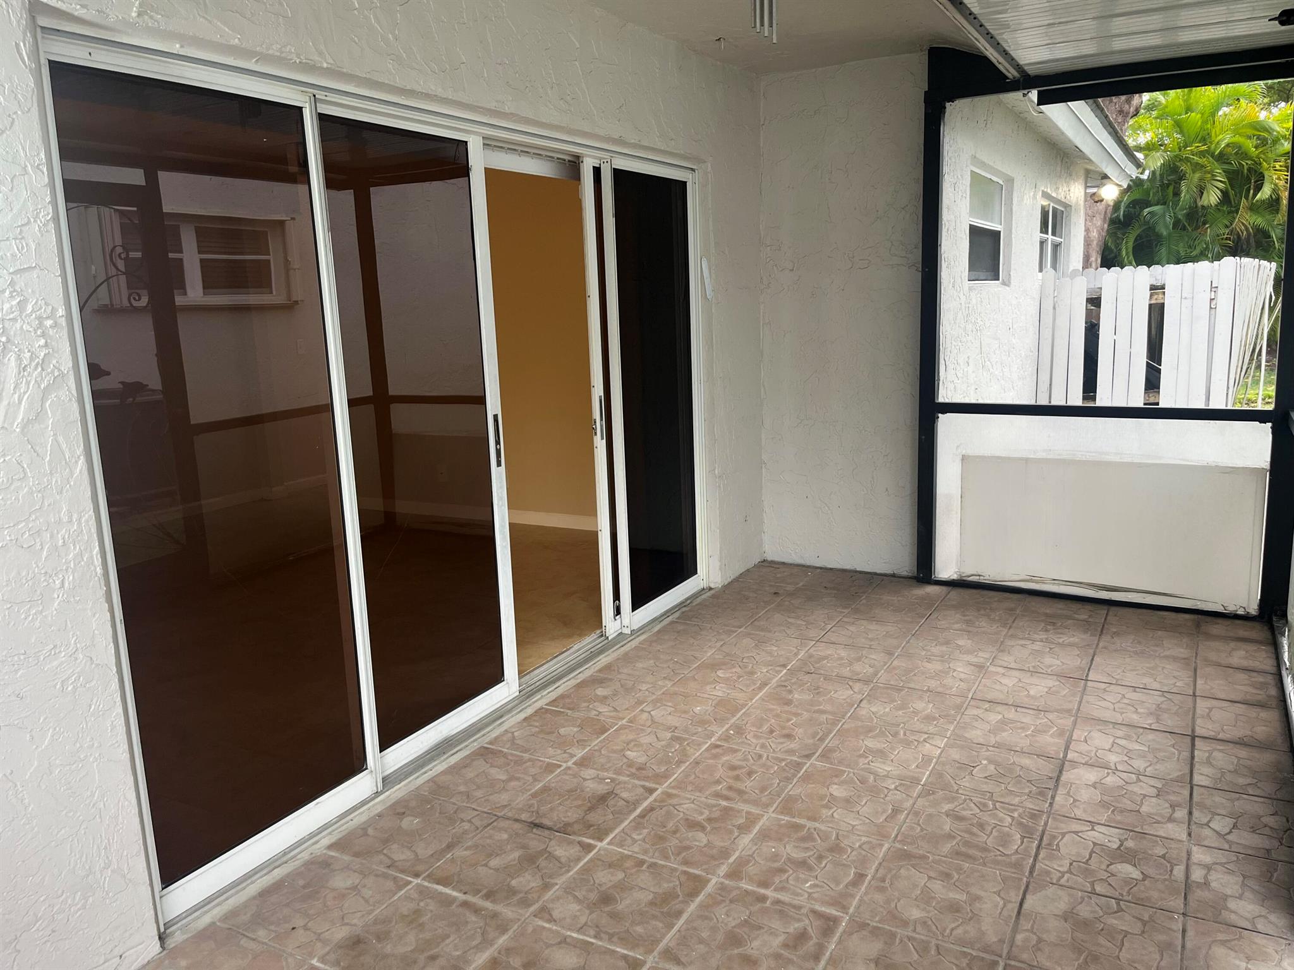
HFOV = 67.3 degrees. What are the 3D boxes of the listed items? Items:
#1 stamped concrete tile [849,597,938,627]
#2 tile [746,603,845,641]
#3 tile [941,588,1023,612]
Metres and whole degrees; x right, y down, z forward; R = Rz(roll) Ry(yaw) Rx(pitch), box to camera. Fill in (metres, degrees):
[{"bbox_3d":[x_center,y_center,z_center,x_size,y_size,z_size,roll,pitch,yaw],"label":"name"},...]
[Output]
[{"bbox_3d":[1.140,0.593,4.476,0.332,0.025,0.332,4,12,29],"label":"stamped concrete tile"},{"bbox_3d":[0.661,0.631,4.366,0.332,0.025,0.332,4,12,29],"label":"tile"},{"bbox_3d":[1.582,0.547,4.563,0.331,0.020,0.283,4,13,29],"label":"tile"}]

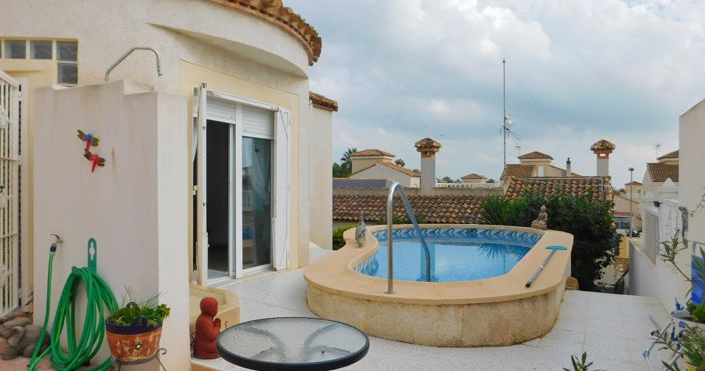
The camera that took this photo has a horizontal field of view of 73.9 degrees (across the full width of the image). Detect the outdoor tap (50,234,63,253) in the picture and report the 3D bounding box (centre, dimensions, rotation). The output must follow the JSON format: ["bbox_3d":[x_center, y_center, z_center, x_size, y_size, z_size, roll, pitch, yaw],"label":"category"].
[{"bbox_3d":[-2.140,0.422,3.385,0.055,0.140,0.100,0,0,26],"label":"outdoor tap"}]

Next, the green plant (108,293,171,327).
[{"bbox_3d":[-1.290,0.753,2.830,0.370,0.200,0.330,0,0,26],"label":"green plant"}]

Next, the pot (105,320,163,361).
[{"bbox_3d":[-1.325,0.918,2.830,0.335,0.215,0.335,0,0,0],"label":"pot"}]

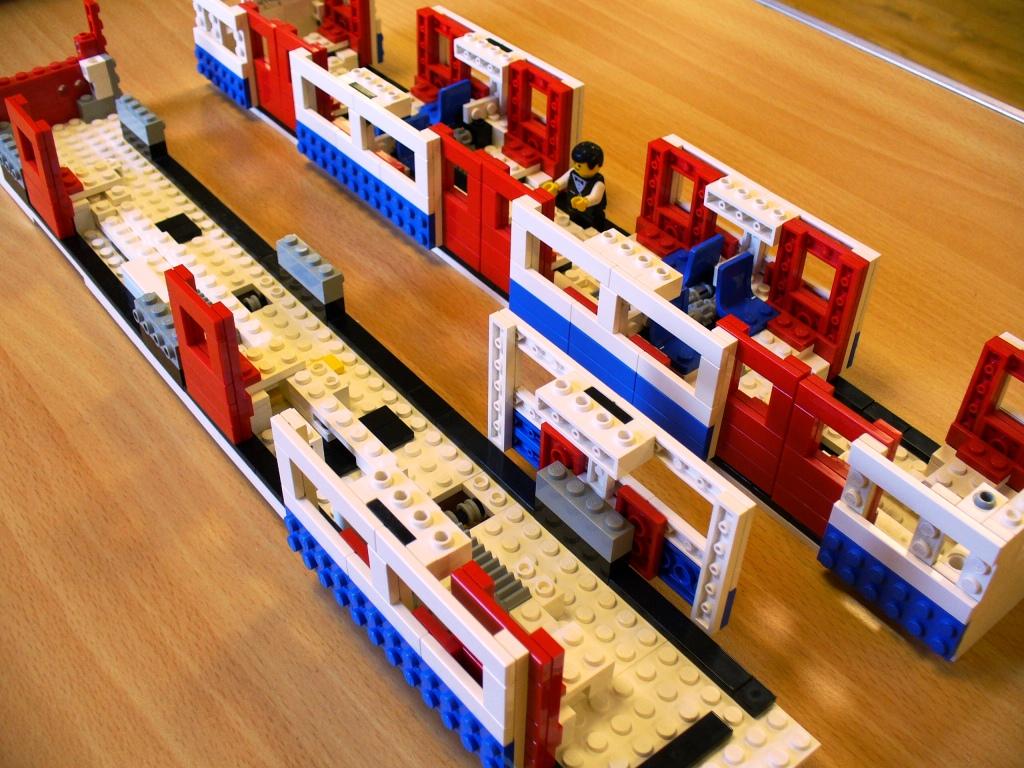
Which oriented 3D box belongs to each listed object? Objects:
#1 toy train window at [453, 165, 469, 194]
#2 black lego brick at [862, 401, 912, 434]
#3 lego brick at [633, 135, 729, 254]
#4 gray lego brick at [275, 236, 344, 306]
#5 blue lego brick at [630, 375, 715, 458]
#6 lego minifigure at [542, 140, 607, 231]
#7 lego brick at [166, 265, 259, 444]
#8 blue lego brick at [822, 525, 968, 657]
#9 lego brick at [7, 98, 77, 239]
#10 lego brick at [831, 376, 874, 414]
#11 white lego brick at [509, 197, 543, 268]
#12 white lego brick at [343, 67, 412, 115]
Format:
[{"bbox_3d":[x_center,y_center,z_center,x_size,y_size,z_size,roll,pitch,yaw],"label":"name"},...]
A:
[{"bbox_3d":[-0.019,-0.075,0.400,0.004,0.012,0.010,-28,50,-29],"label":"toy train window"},{"bbox_3d":[0.125,0.013,0.366,0.008,0.003,0.016,-29,50,-28],"label":"black lego brick"},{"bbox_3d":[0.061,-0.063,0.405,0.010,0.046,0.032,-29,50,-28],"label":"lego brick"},{"bbox_3d":[-0.071,-0.041,0.385,0.009,0.011,0.032,-28,50,-30],"label":"gray lego brick"},{"bbox_3d":[0.051,0.010,0.350,0.003,0.016,0.032,-29,50,-28],"label":"blue lego brick"},{"bbox_3d":[0.026,-0.075,0.423,0.019,0.042,0.015,32,50,28],"label":"lego minifigure"},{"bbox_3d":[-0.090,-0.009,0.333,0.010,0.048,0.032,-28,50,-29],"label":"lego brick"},{"bbox_3d":[0.104,0.057,0.301,0.005,0.016,0.048,-29,50,-28],"label":"blue lego brick"},{"bbox_3d":[-0.186,-0.086,0.434,0.007,0.048,0.032,-28,50,-29],"label":"lego brick"},{"bbox_3d":[0.115,0.004,0.372,0.008,0.003,0.016,-28,50,-29],"label":"lego brick"},{"bbox_3d":[0.005,-0.052,0.372,0.006,0.024,0.008,-28,50,-29],"label":"white lego brick"},{"bbox_3d":[-0.054,-0.114,0.432,0.013,0.010,0.032,-28,50,-29],"label":"white lego brick"}]

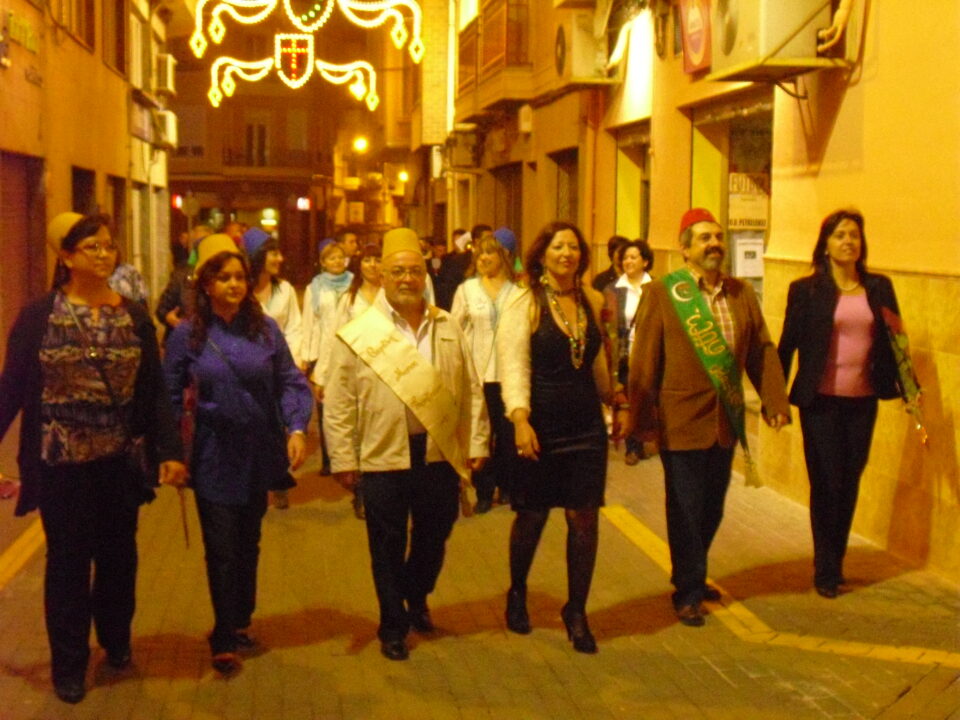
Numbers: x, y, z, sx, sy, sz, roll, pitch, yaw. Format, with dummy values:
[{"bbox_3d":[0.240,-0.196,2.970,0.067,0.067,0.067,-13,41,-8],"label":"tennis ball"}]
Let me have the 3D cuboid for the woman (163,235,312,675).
[{"bbox_3d":[-0.951,0.342,5.763,0.540,1.647,0.480,-1,5,-16],"label":"woman"}]

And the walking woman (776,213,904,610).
[{"bbox_3d":[1.647,0.192,6.678,0.500,1.733,0.400,0,5,0],"label":"walking woman"}]

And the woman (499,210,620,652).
[{"bbox_3d":[0.315,0.292,5.963,0.460,1.701,0.460,0,5,-6],"label":"woman"}]

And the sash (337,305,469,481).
[{"bbox_3d":[-0.307,0.133,5.821,0.490,0.685,0.300,-1,5,-11],"label":"sash"}]

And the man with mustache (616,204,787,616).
[{"bbox_3d":[0.988,0.228,6.465,0.610,1.772,0.520,-1,5,-11],"label":"man with mustache"}]

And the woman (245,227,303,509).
[{"bbox_3d":[-1.297,0.041,8.926,0.480,1.685,0.420,-1,5,-16],"label":"woman"}]

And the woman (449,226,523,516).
[{"bbox_3d":[0.051,0.059,8.867,0.500,1.674,0.420,0,5,-3],"label":"woman"}]

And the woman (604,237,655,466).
[{"bbox_3d":[1.127,-0.065,10.721,0.460,1.623,0.400,0,5,0],"label":"woman"}]

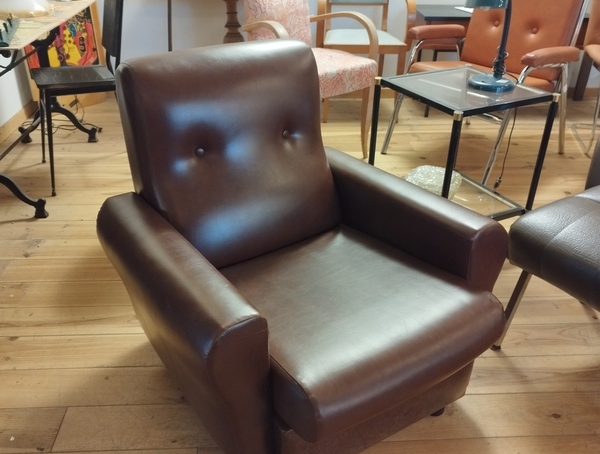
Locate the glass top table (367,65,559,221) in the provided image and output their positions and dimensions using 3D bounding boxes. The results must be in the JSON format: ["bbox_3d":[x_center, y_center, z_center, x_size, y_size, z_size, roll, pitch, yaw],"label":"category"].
[{"bbox_3d":[0.634,-0.327,2.284,0.503,0.509,0.496,-14,34,-24],"label":"glass top table"}]

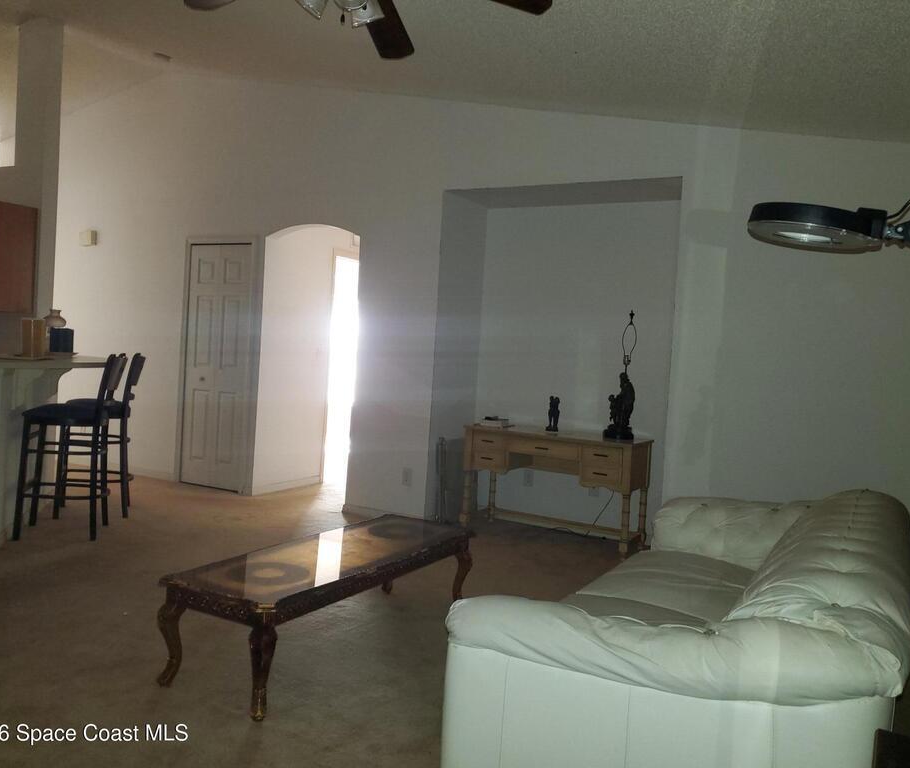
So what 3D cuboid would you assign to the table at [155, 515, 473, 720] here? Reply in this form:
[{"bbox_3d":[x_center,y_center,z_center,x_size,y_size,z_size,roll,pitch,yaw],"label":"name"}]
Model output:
[{"bbox_3d":[-0.490,0.901,3.247,0.509,0.394,1.450,5,3,29],"label":"table"}]

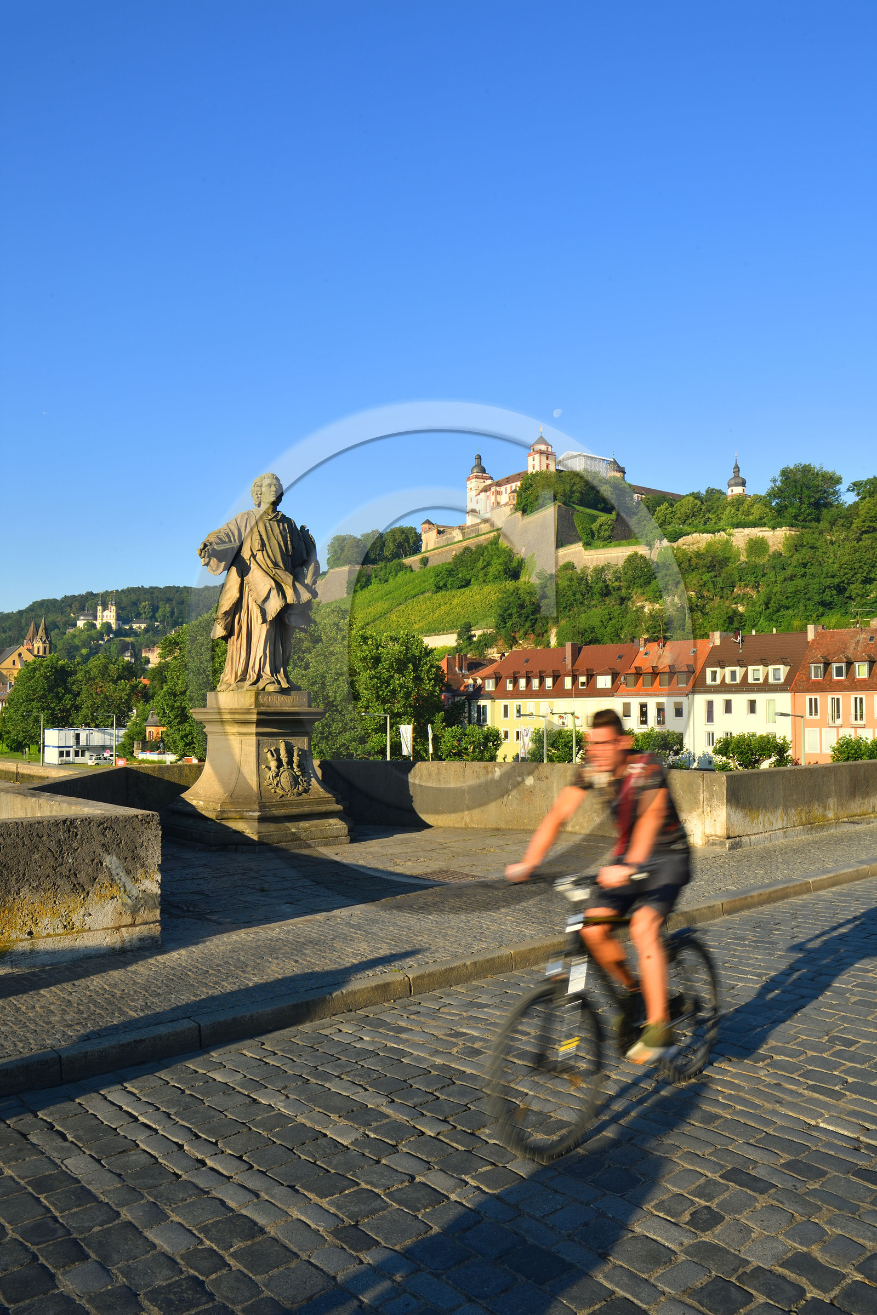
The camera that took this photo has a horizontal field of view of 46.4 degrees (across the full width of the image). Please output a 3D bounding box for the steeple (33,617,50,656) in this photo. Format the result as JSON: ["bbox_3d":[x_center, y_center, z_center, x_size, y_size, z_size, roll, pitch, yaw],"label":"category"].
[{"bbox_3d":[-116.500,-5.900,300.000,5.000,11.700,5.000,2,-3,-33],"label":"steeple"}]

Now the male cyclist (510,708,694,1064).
[{"bbox_3d":[0.745,0.950,4.271,0.660,1.460,0.880,-2,-4,43],"label":"male cyclist"}]

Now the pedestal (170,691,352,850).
[{"bbox_3d":[-2.150,1.270,12.105,1.900,1.760,1.900,2,-3,-42],"label":"pedestal"}]

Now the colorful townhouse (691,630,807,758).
[{"bbox_3d":[29.600,3.856,92.620,8.800,11.900,9.700,2,-4,-43],"label":"colorful townhouse"}]

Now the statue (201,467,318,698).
[{"bbox_3d":[-2.140,-0.867,12.202,1.350,2.580,1.000,2,-3,-32],"label":"statue"}]

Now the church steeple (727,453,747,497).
[{"bbox_3d":[146.500,-89.500,502.000,9.400,21.300,9.400,2,-3,-33],"label":"church steeple"}]

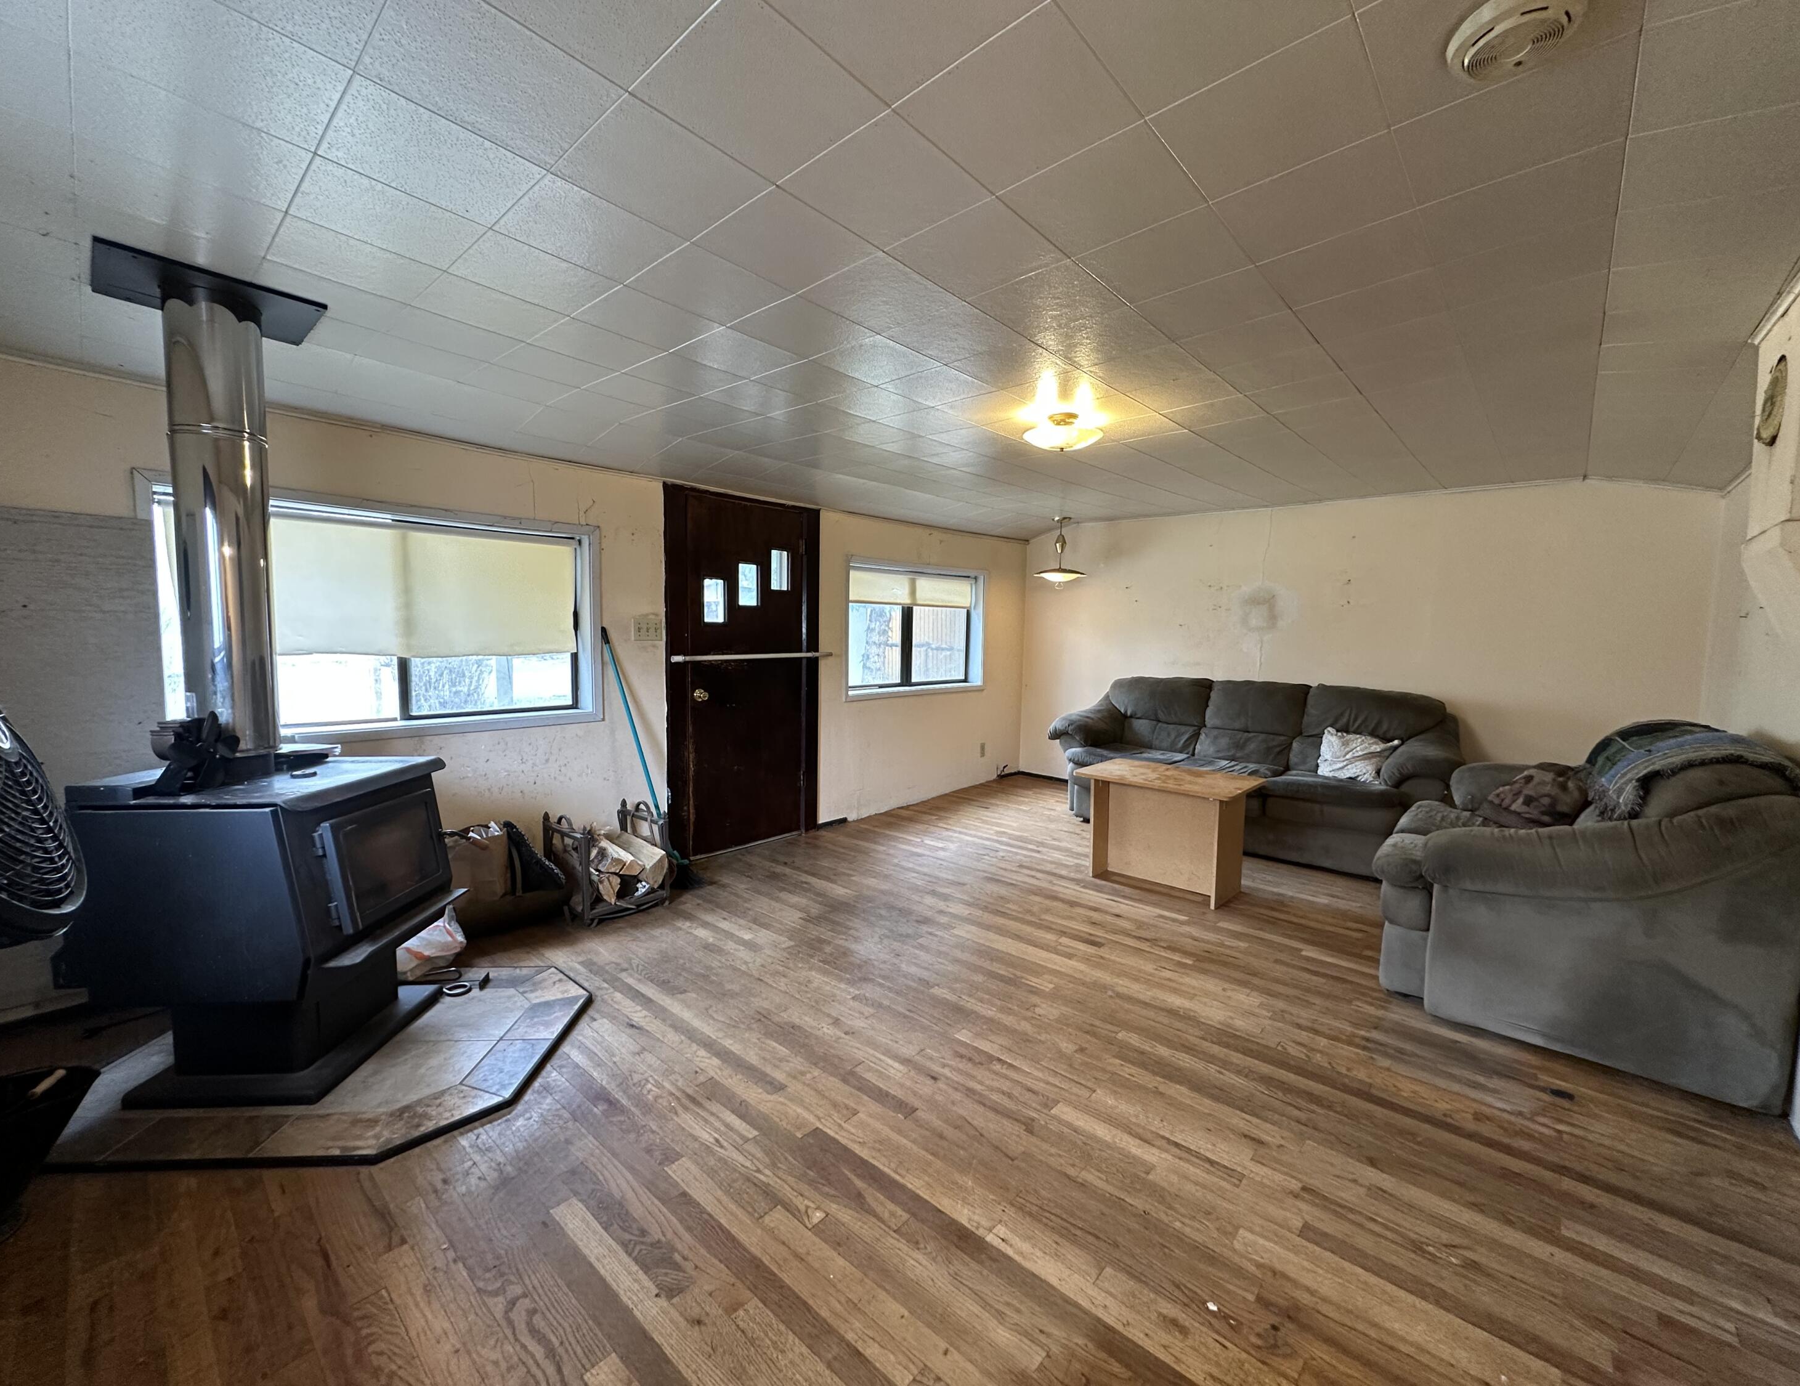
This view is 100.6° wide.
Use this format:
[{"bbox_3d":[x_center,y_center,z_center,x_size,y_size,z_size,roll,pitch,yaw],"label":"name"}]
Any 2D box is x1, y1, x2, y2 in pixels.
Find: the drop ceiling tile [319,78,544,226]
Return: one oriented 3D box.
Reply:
[{"bbox_3d":[-0.886,-1.018,1.424,0.300,0.020,0.300,4,4,42],"label":"drop ceiling tile"}]

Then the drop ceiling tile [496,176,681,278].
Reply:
[{"bbox_3d":[-0.686,-1.026,1.662,0.307,0.020,0.307,5,5,42],"label":"drop ceiling tile"}]

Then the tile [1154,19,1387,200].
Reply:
[{"bbox_3d":[0.641,-0.995,1.296,0.307,0.020,0.307,3,4,42],"label":"tile"}]

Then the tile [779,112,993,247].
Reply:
[{"bbox_3d":[-0.023,-0.999,1.468,0.300,0.020,0.300,3,3,42],"label":"tile"}]

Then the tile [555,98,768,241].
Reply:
[{"bbox_3d":[-0.453,-1.005,1.445,0.305,0.020,0.305,5,7,42],"label":"tile"}]

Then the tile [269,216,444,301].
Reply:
[{"bbox_3d":[-1.343,-1.068,1.844,0.307,0.020,0.307,5,5,42],"label":"tile"}]

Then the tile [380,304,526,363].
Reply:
[{"bbox_3d":[-1.358,-1.089,2.267,0.305,0.025,0.305,5,6,42],"label":"tile"}]

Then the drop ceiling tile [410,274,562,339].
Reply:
[{"bbox_3d":[-1.135,-1.059,2.056,0.305,0.020,0.305,5,7,42],"label":"drop ceiling tile"}]

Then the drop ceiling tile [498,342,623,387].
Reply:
[{"bbox_3d":[-1.149,-1.093,2.490,0.300,0.020,0.300,6,5,42],"label":"drop ceiling tile"}]

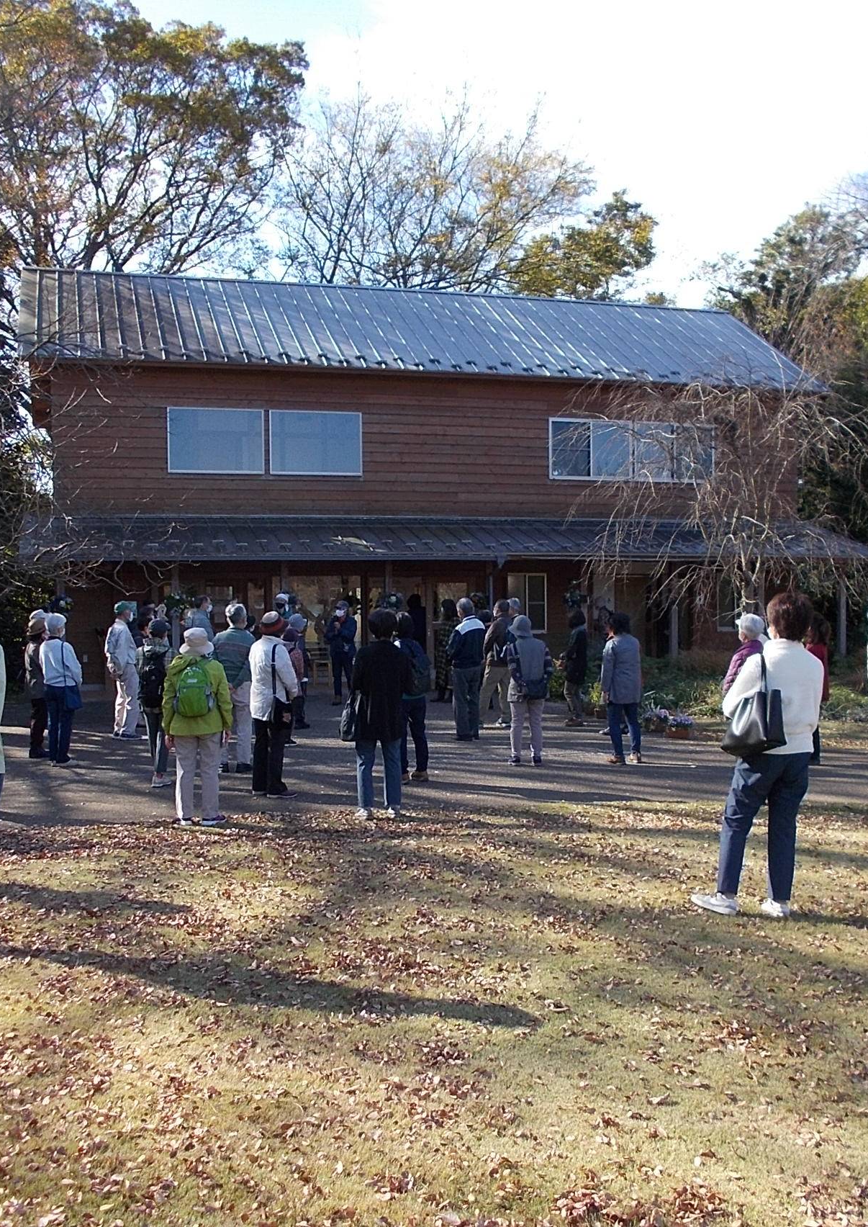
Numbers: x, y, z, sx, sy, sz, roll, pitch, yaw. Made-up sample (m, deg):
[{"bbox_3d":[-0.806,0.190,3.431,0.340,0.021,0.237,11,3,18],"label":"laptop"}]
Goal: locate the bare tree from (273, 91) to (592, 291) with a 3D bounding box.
[{"bbox_3d":[0.100,-7.200,37.000,10.000,17.300,9.000,-1,0,0],"label":"bare tree"}]

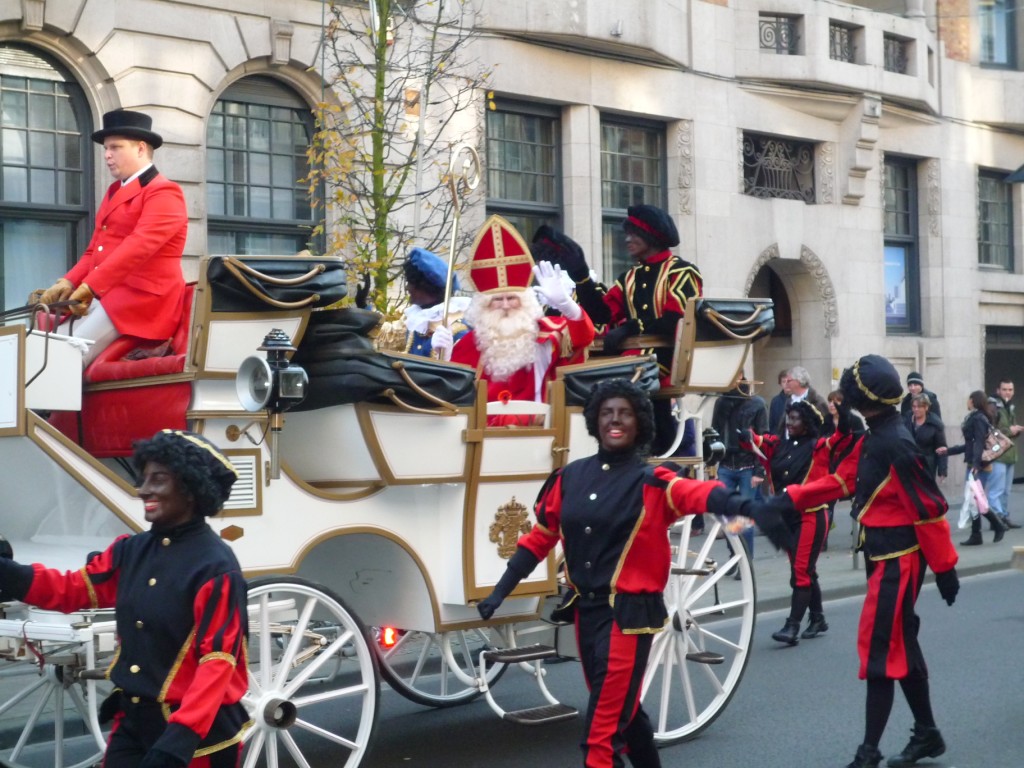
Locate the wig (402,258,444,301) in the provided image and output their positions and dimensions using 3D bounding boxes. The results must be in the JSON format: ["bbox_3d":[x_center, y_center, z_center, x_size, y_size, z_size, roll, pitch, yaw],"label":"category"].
[{"bbox_3d":[-0.444,-0.548,8.600,0.260,0.240,0.250,-1,-1,21],"label":"wig"}]

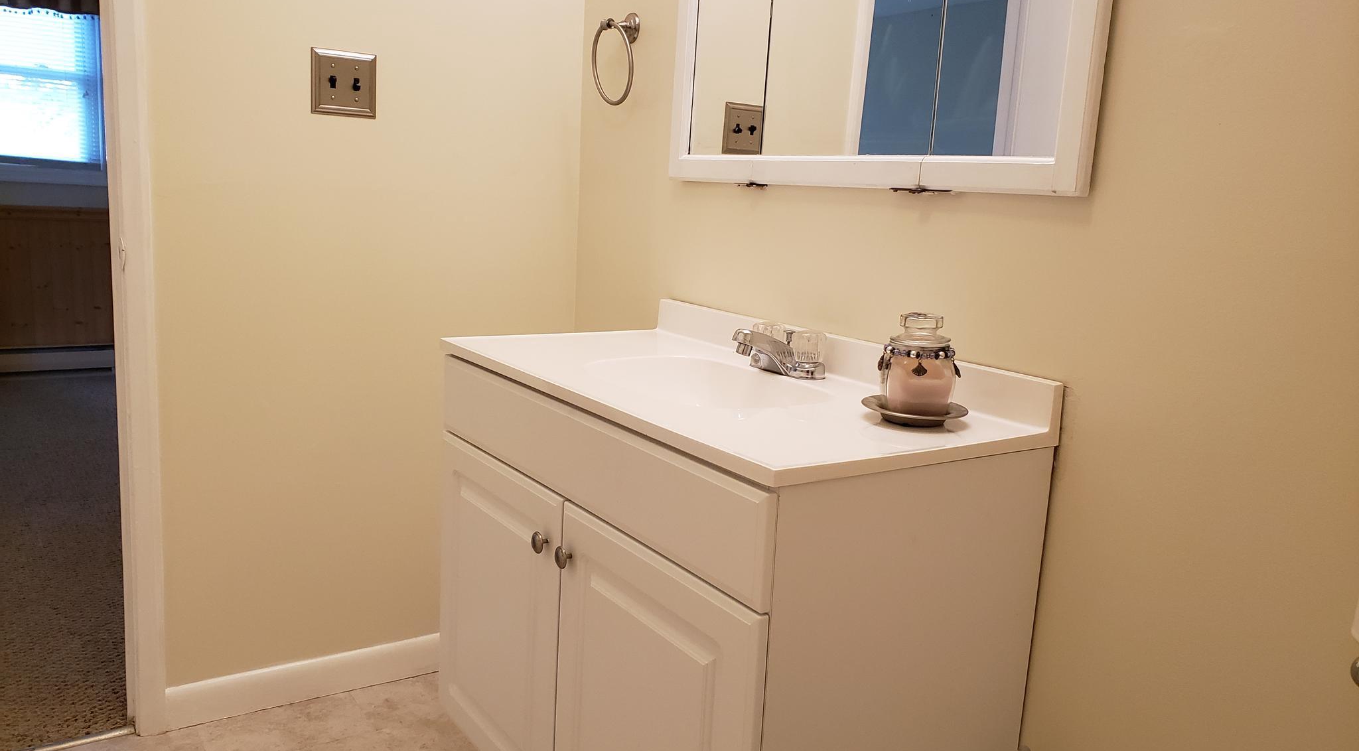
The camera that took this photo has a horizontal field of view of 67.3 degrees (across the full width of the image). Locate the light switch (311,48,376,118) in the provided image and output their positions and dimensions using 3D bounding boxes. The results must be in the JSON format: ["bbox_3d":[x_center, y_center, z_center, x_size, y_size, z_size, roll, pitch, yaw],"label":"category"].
[{"bbox_3d":[-0.653,-0.570,1.996,0.126,0.124,0.015,-4,12,-35],"label":"light switch"}]

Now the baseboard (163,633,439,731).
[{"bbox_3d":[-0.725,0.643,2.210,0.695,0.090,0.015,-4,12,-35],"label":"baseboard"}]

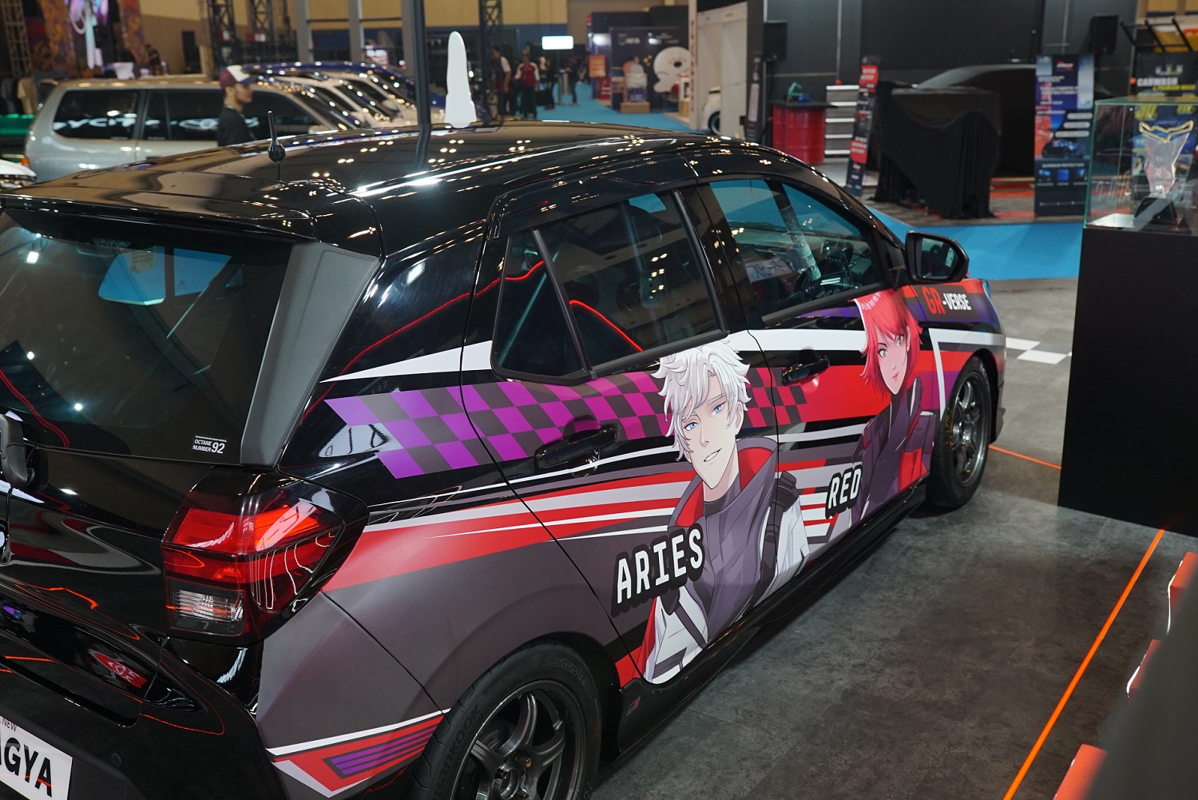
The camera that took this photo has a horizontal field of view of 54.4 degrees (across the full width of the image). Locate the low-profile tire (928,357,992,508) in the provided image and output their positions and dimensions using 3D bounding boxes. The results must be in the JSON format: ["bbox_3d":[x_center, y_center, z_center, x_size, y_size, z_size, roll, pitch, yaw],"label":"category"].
[{"bbox_3d":[1.241,0.093,4.211,0.200,0.580,0.580,10,20,34],"label":"low-profile tire"}]

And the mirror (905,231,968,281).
[{"bbox_3d":[0.953,-0.413,3.343,0.190,0.150,0.115,10,20,34],"label":"mirror"}]

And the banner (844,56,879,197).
[{"bbox_3d":[2.974,-3.111,13.211,0.120,1.580,0.580,1,16,-8],"label":"banner"}]

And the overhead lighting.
[{"bbox_3d":[-1.328,-11.649,38.000,1.040,0.470,0.120,-3,16,-4],"label":"overhead lighting"}]

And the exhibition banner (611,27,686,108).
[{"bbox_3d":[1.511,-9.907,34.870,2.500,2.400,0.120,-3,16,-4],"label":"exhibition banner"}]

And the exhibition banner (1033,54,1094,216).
[{"bbox_3d":[4.520,-2.558,11.309,0.540,1.560,0.120,0,17,12],"label":"exhibition banner"}]

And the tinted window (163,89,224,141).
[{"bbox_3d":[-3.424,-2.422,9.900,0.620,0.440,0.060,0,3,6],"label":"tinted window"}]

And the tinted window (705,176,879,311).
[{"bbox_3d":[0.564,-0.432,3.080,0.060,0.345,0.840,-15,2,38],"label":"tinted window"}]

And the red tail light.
[{"bbox_3d":[-0.522,0.234,1.785,0.255,0.260,0.200,10,20,34],"label":"red tail light"}]

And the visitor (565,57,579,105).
[{"bbox_3d":[-0.916,-11.027,40.251,0.320,1.650,0.450,-2,16,0],"label":"visitor"}]

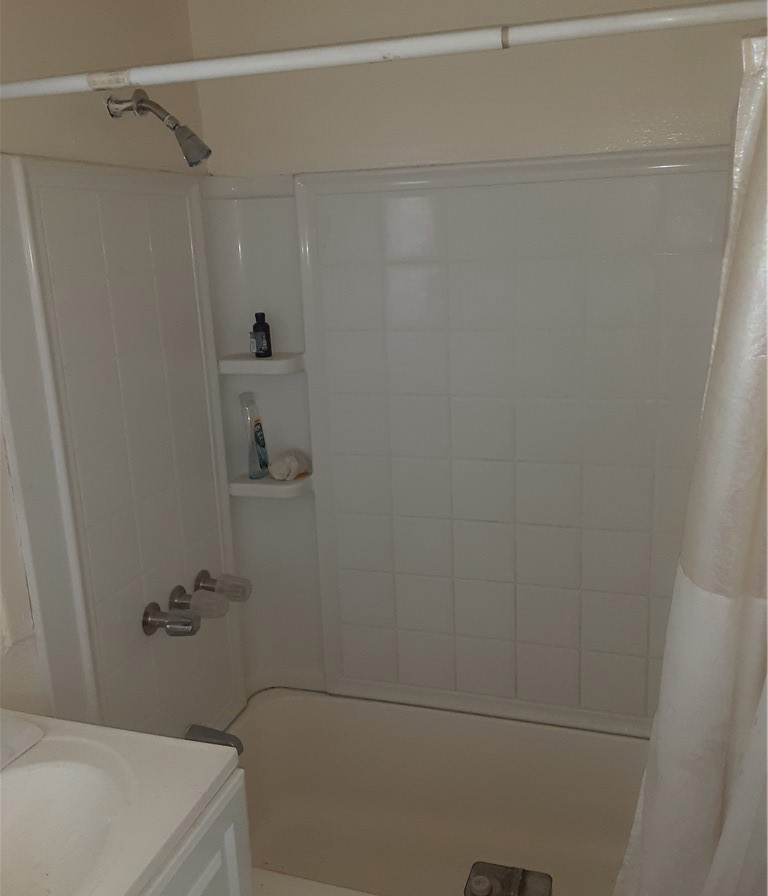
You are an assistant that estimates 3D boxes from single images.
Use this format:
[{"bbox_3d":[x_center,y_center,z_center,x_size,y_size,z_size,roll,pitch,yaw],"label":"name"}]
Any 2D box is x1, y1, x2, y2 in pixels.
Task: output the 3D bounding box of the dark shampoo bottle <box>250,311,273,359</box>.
[{"bbox_3d":[-0.298,-0.276,1.952,0.041,0.108,0.041,-1,13,4],"label":"dark shampoo bottle"}]

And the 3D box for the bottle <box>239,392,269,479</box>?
[{"bbox_3d":[-0.325,-0.031,2.021,0.050,0.203,0.040,-14,14,-34],"label":"bottle"}]

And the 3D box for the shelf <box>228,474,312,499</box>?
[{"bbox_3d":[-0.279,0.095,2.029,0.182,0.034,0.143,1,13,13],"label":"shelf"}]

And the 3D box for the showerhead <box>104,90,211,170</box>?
[{"bbox_3d":[-0.446,-0.634,1.588,0.225,0.156,0.062,2,13,19],"label":"showerhead"}]

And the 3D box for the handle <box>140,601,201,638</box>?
[{"bbox_3d":[-0.439,0.367,1.682,0.124,0.064,0.062,2,13,19],"label":"handle"}]

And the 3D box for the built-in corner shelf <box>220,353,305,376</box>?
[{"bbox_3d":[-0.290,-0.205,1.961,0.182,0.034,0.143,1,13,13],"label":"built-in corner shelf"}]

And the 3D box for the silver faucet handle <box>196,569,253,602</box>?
[{"bbox_3d":[-0.370,0.323,1.864,0.130,0.064,0.062,2,13,19],"label":"silver faucet handle"}]

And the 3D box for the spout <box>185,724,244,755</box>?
[{"bbox_3d":[-0.386,0.673,1.846,0.140,0.063,0.054,2,13,19],"label":"spout"}]

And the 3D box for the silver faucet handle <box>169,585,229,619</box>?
[{"bbox_3d":[-0.403,0.344,1.770,0.130,0.064,0.062,2,13,19],"label":"silver faucet handle"}]

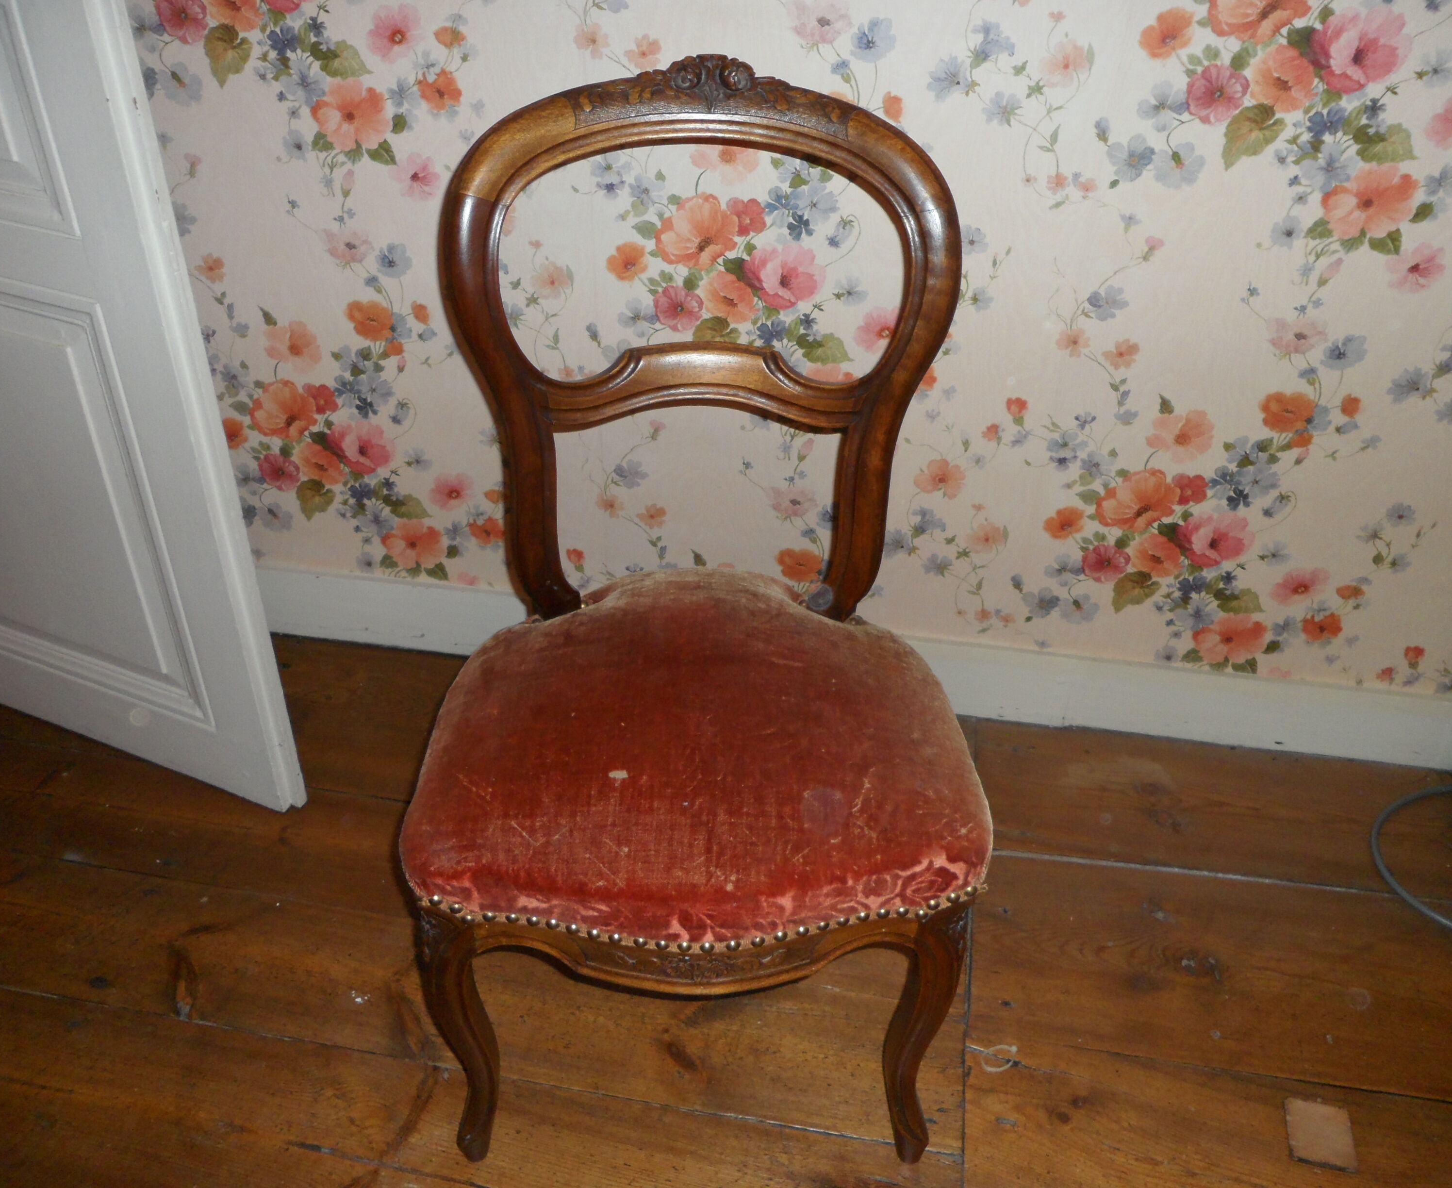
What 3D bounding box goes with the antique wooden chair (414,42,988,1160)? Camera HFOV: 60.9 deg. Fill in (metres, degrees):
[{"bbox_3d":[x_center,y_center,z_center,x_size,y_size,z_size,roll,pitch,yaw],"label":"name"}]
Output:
[{"bbox_3d":[-0.021,0.065,1.040,0.456,0.870,0.525,1,35,-1],"label":"antique wooden chair"}]

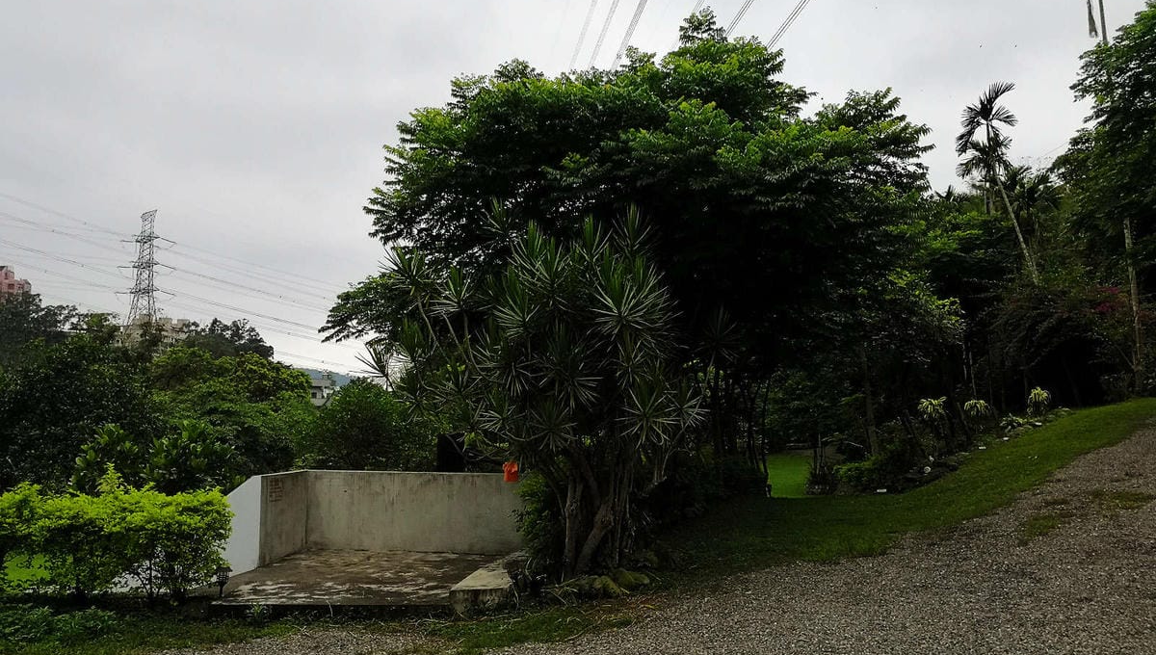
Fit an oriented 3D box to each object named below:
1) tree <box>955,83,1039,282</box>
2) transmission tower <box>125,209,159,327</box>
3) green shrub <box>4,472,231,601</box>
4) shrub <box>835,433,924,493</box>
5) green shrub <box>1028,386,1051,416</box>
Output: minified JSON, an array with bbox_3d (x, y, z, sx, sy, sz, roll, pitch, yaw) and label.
[{"bbox_3d":[16.750,-5.519,36.000,3.200,8.800,3.000,0,-6,0],"label":"tree"},{"bbox_3d":[-123.277,-15.665,255.000,9.500,36.000,10.000,4,-7,-36],"label":"transmission tower"},{"bbox_3d":[-4.457,2.012,8.700,2.250,1.200,1.100,0,-6,0],"label":"green shrub"},{"bbox_3d":[5.491,2.477,16.500,1.600,1.050,1.300,0,-6,0],"label":"shrub"},{"bbox_3d":[11.783,1.880,23.000,0.660,0.780,0.660,0,-6,0],"label":"green shrub"}]

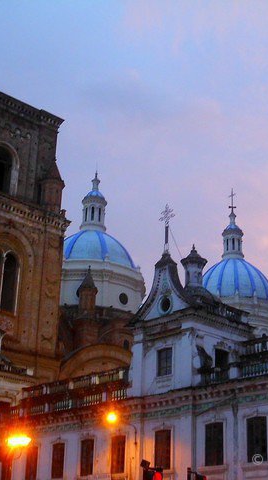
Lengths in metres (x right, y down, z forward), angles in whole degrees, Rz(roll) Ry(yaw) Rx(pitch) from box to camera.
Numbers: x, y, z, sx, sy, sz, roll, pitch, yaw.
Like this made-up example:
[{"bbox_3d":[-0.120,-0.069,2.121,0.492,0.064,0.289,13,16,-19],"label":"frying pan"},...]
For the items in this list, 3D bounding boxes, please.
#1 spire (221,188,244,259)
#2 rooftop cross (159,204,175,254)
[{"bbox_3d":[15.130,-2.560,126.890,3.387,11.613,3.387,2,-21,1],"label":"spire"},{"bbox_3d":[1.870,-0.620,47.320,0.194,3.145,1.355,20,-28,-38],"label":"rooftop cross"}]

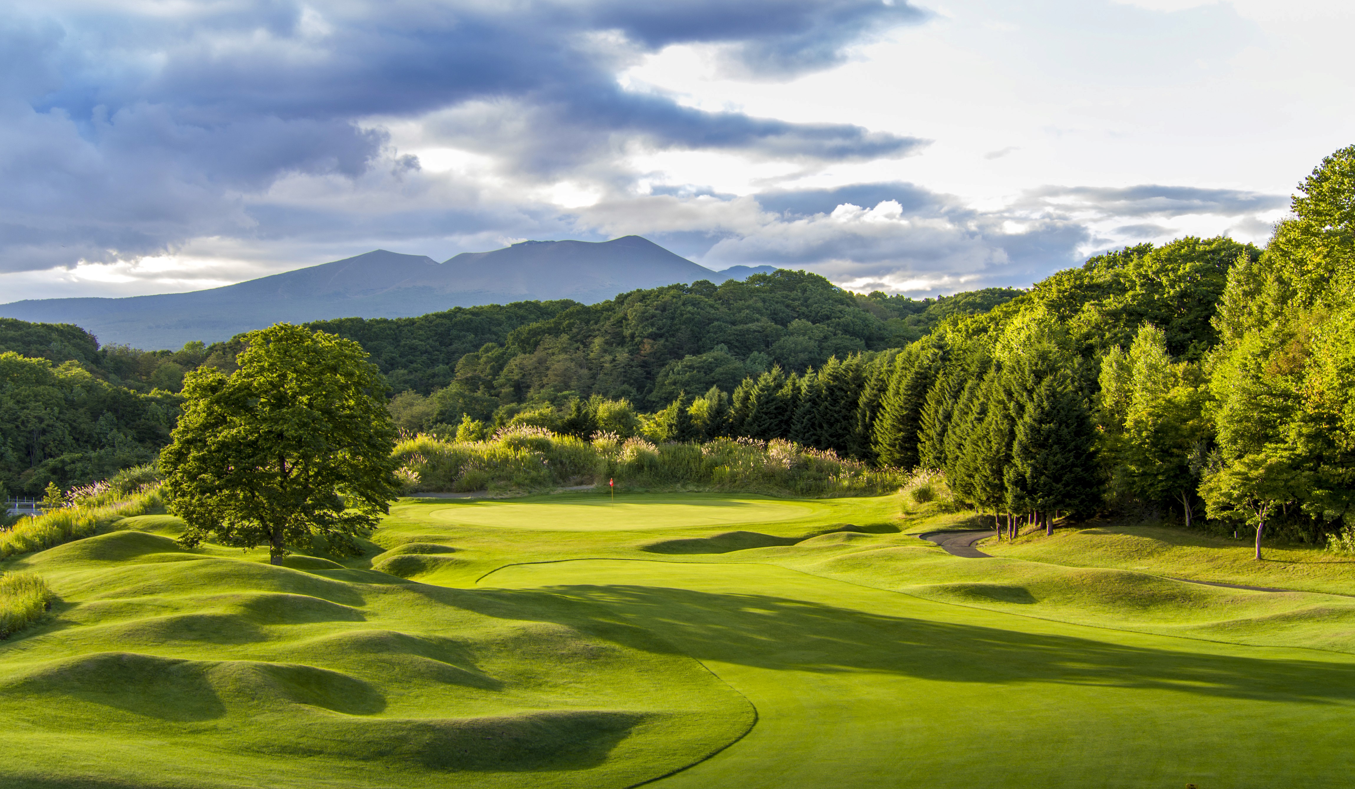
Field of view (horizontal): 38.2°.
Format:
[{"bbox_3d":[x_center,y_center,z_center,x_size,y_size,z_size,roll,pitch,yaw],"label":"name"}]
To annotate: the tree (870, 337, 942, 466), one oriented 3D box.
[{"bbox_3d":[18.010,1.120,153.000,5.460,10.680,5.460,0,1,0],"label":"tree"}]

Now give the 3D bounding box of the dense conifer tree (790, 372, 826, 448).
[{"bbox_3d":[14.090,1.930,210.000,4.430,9.090,4.430,0,1,0],"label":"dense conifer tree"}]

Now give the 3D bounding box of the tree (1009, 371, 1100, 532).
[{"bbox_3d":[22.180,3.390,115.000,5.350,9.520,5.350,0,1,0],"label":"tree"}]

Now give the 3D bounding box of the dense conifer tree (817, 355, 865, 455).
[{"bbox_3d":[15.550,1.510,186.000,4.730,10.470,4.730,0,1,0],"label":"dense conifer tree"}]

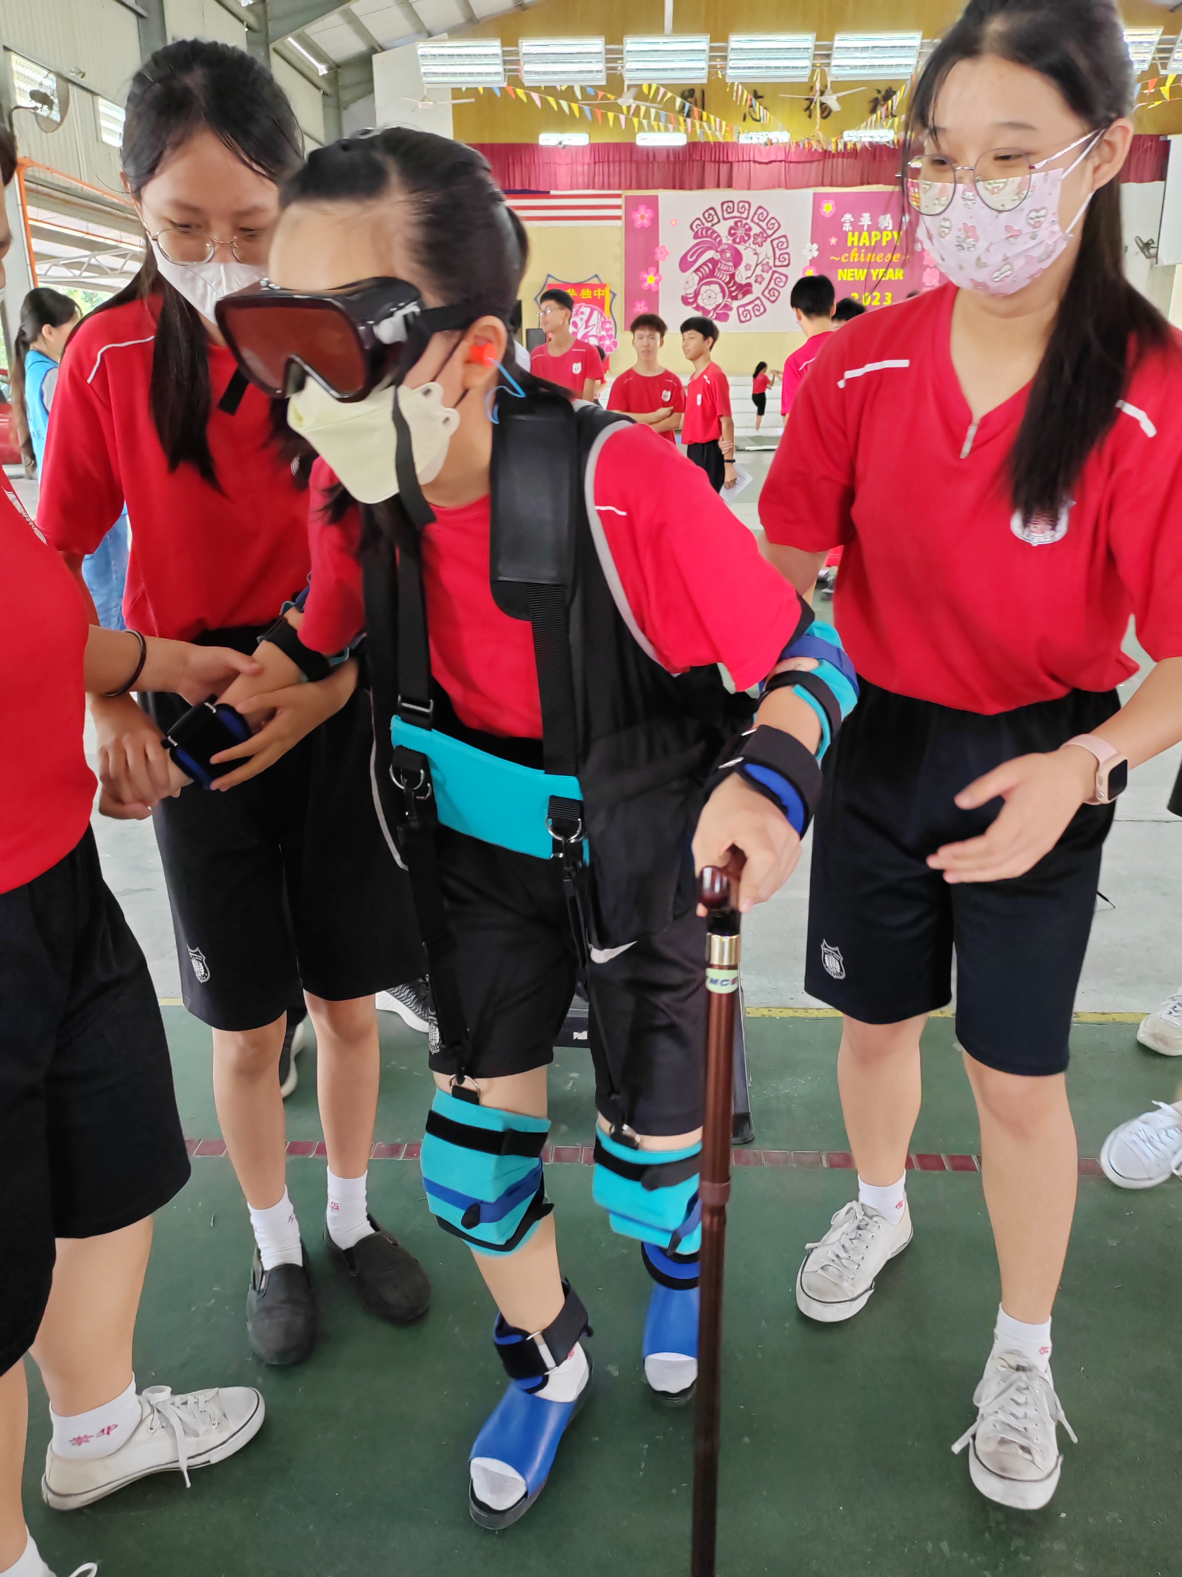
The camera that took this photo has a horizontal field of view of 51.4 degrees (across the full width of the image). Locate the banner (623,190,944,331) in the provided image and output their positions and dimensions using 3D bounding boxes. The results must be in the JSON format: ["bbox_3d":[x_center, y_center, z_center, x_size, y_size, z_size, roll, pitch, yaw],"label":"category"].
[{"bbox_3d":[5.442,-14.790,34.500,9.019,3.570,0.050,1,18,2],"label":"banner"}]

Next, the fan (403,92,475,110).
[{"bbox_3d":[-2.424,-10.089,18.100,1.460,0.300,1.460,1,18,2],"label":"fan"}]

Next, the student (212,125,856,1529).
[{"bbox_3d":[-0.016,0.136,1.293,0.520,1.470,0.580,9,21,27],"label":"student"}]

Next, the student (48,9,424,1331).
[{"bbox_3d":[-0.372,0.045,1.431,0.460,1.560,0.480,-6,19,-17],"label":"student"}]

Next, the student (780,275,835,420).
[{"bbox_3d":[1.024,-1.339,5.404,0.480,1.680,0.300,-9,20,-23],"label":"student"}]

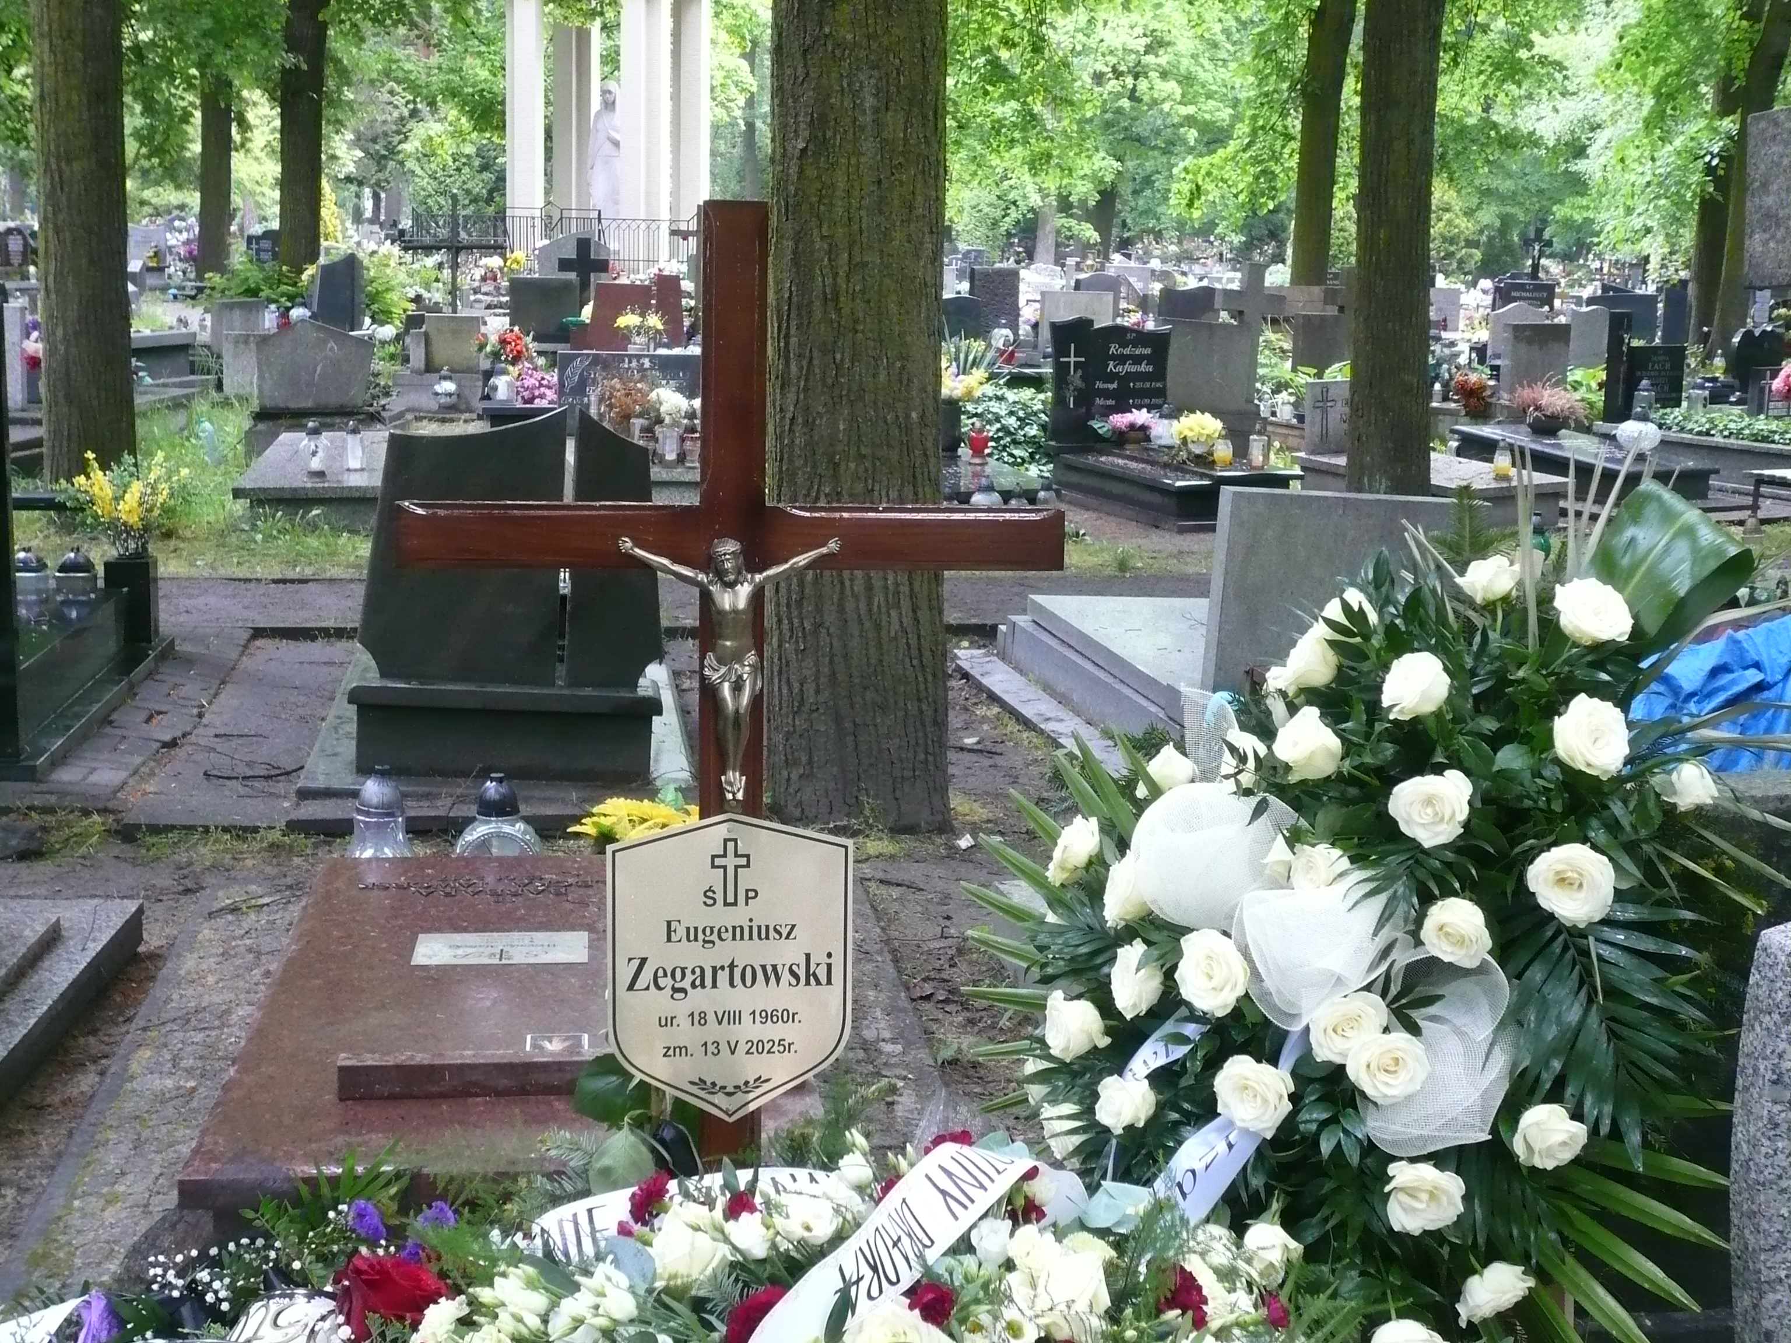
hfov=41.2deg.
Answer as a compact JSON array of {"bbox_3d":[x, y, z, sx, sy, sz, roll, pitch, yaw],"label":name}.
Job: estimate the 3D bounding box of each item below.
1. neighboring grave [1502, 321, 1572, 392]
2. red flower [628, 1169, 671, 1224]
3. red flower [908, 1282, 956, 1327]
[{"bbox_3d":[4.803,-2.318,17.800,0.460,0.590,0.190,-1,11,-9],"label":"neighboring grave"},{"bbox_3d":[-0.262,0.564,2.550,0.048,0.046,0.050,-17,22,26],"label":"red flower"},{"bbox_3d":[0.033,0.580,2.180,0.044,0.036,0.039,1,10,0],"label":"red flower"}]

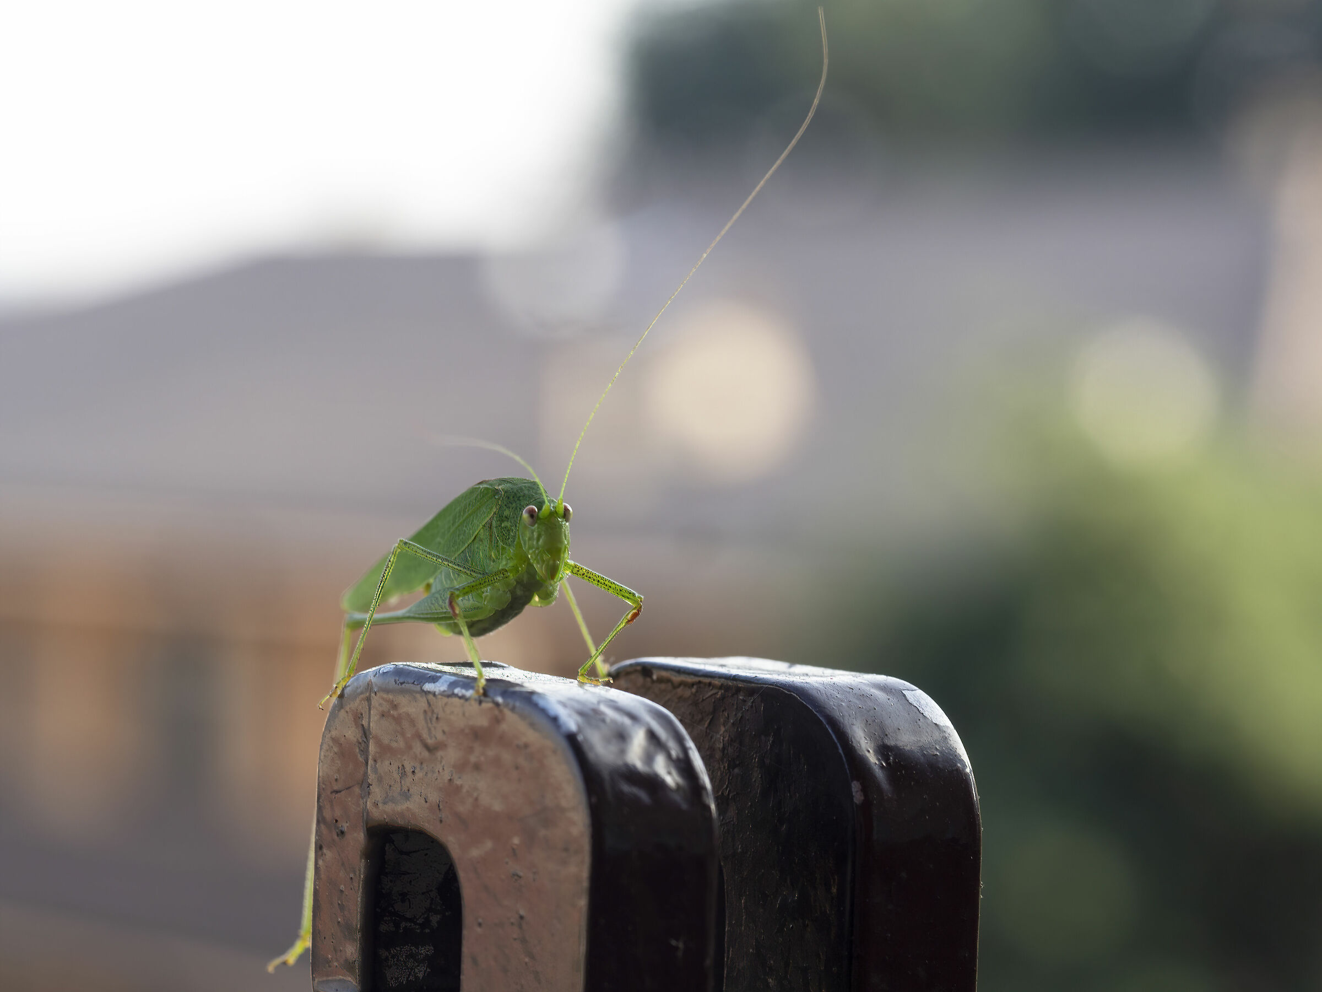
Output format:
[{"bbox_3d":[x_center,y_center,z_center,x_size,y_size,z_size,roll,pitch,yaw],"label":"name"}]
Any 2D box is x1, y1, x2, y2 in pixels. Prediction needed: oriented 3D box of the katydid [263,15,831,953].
[{"bbox_3d":[-0.011,0.001,0.422,0.035,0.087,0.049,-1,3,-30],"label":"katydid"}]

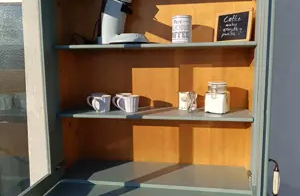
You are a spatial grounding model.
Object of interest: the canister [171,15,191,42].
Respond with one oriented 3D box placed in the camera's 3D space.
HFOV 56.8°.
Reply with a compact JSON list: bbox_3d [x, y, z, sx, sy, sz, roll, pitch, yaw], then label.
[{"bbox_3d":[0.174,-0.358,1.491,0.106,0.149,0.106,1,8,9],"label":"canister"}]

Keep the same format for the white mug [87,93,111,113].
[{"bbox_3d":[-0.277,0.030,1.565,0.088,0.089,0.115,5,10,37],"label":"white mug"}]

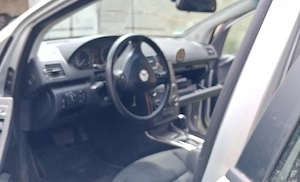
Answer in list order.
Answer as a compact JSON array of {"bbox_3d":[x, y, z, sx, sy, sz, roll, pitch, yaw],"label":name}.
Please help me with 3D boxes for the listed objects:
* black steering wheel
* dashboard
[{"bbox_3d":[-0.047,-0.061,1.357,0.100,0.380,0.380,-7,3,44],"label":"black steering wheel"},{"bbox_3d":[-0.045,-0.107,1.852,0.420,0.435,1.400,9,14,43],"label":"dashboard"}]

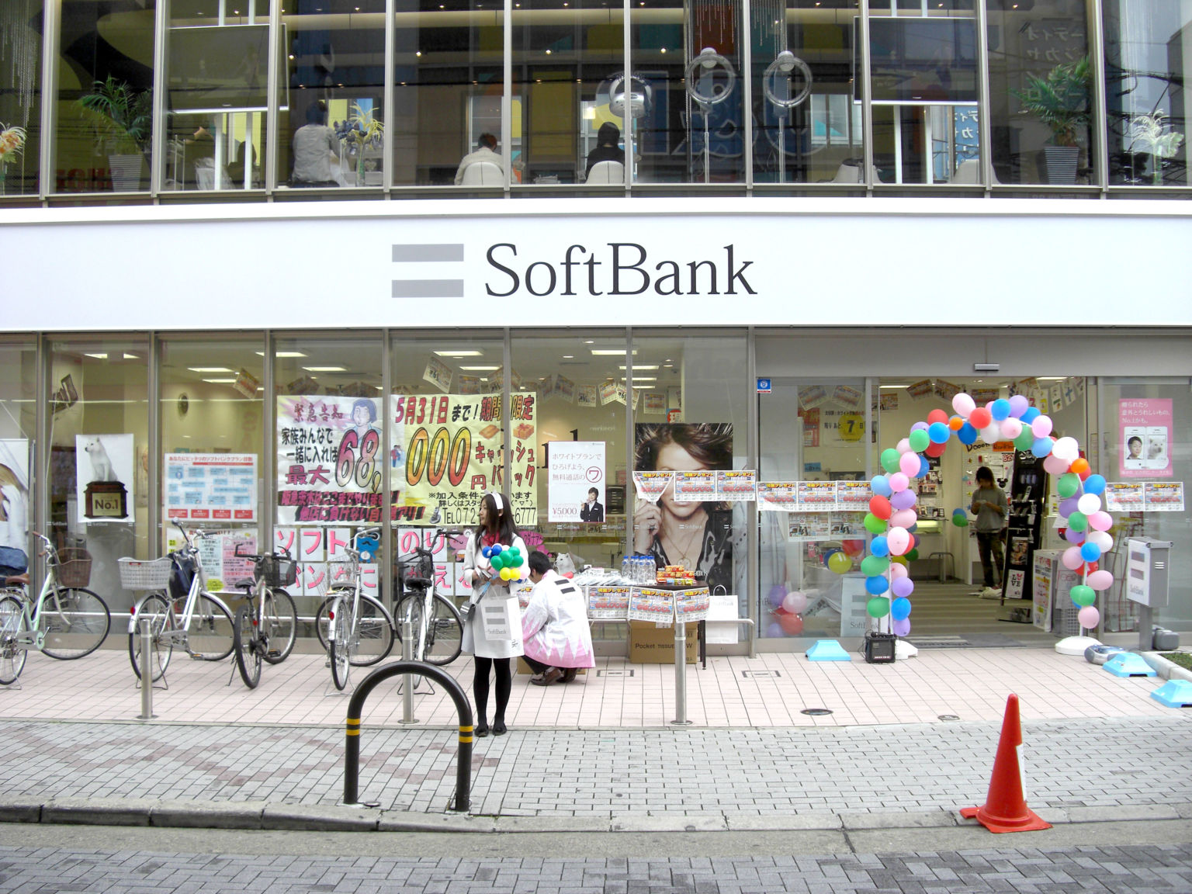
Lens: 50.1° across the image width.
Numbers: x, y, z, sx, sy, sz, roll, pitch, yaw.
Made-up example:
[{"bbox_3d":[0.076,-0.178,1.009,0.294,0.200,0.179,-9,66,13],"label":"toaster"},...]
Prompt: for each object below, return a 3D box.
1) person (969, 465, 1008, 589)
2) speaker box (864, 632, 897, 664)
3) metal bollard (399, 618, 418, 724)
[{"bbox_3d":[5.052,1.037,16.400,0.500,1.600,0.360,-1,-1,25],"label":"person"},{"bbox_3d":[2.494,1.768,11.150,0.250,0.240,0.180,0,-1,5],"label":"speaker box"},{"bbox_3d":[-1.303,1.549,8.850,0.140,0.720,0.140,0,-1,1],"label":"metal bollard"}]

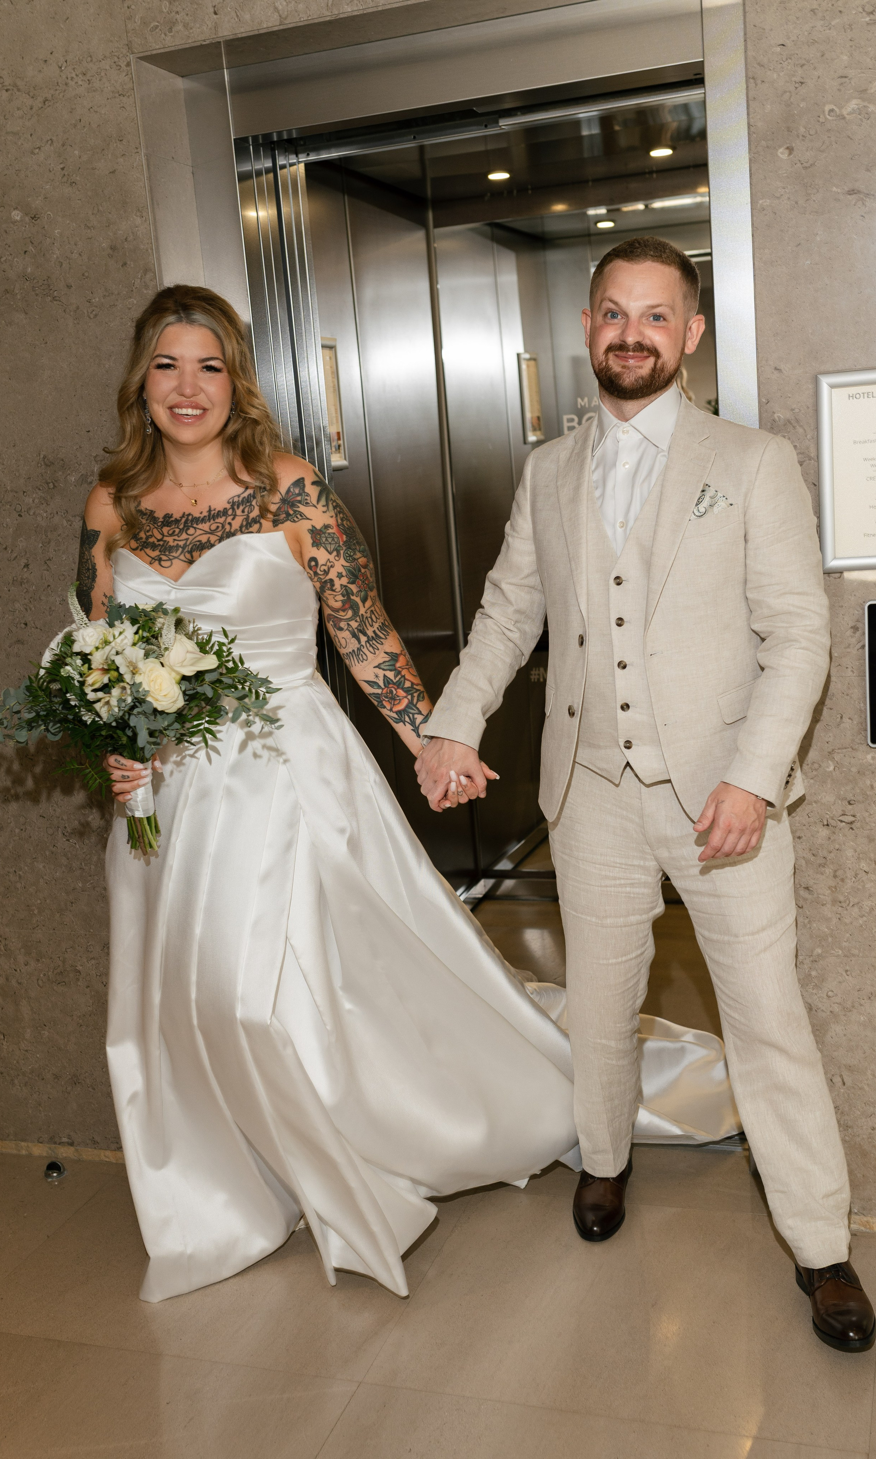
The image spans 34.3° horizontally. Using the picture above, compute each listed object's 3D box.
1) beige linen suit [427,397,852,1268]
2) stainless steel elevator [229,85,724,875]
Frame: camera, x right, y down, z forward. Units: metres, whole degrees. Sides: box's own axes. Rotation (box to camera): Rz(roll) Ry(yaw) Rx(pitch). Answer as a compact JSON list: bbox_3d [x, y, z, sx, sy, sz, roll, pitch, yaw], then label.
[{"bbox_3d":[0.355,0.170,2.465,0.690,1.450,0.420,-1,10,21],"label":"beige linen suit"},{"bbox_3d":[0.166,-0.161,2.978,0.930,2.100,0.200,-1,10,19],"label":"stainless steel elevator"}]

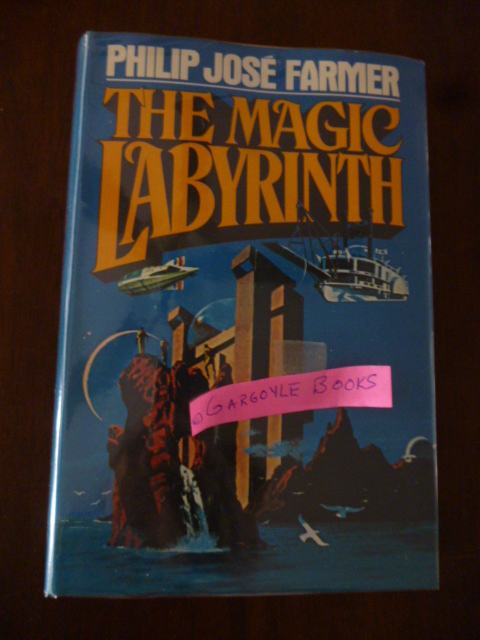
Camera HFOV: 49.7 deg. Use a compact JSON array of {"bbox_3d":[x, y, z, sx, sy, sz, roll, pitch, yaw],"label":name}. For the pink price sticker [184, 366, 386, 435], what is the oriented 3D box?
[{"bbox_3d":[0.021,0.033,0.212,0.082,0.013,0.019,-10,83,3],"label":"pink price sticker"}]

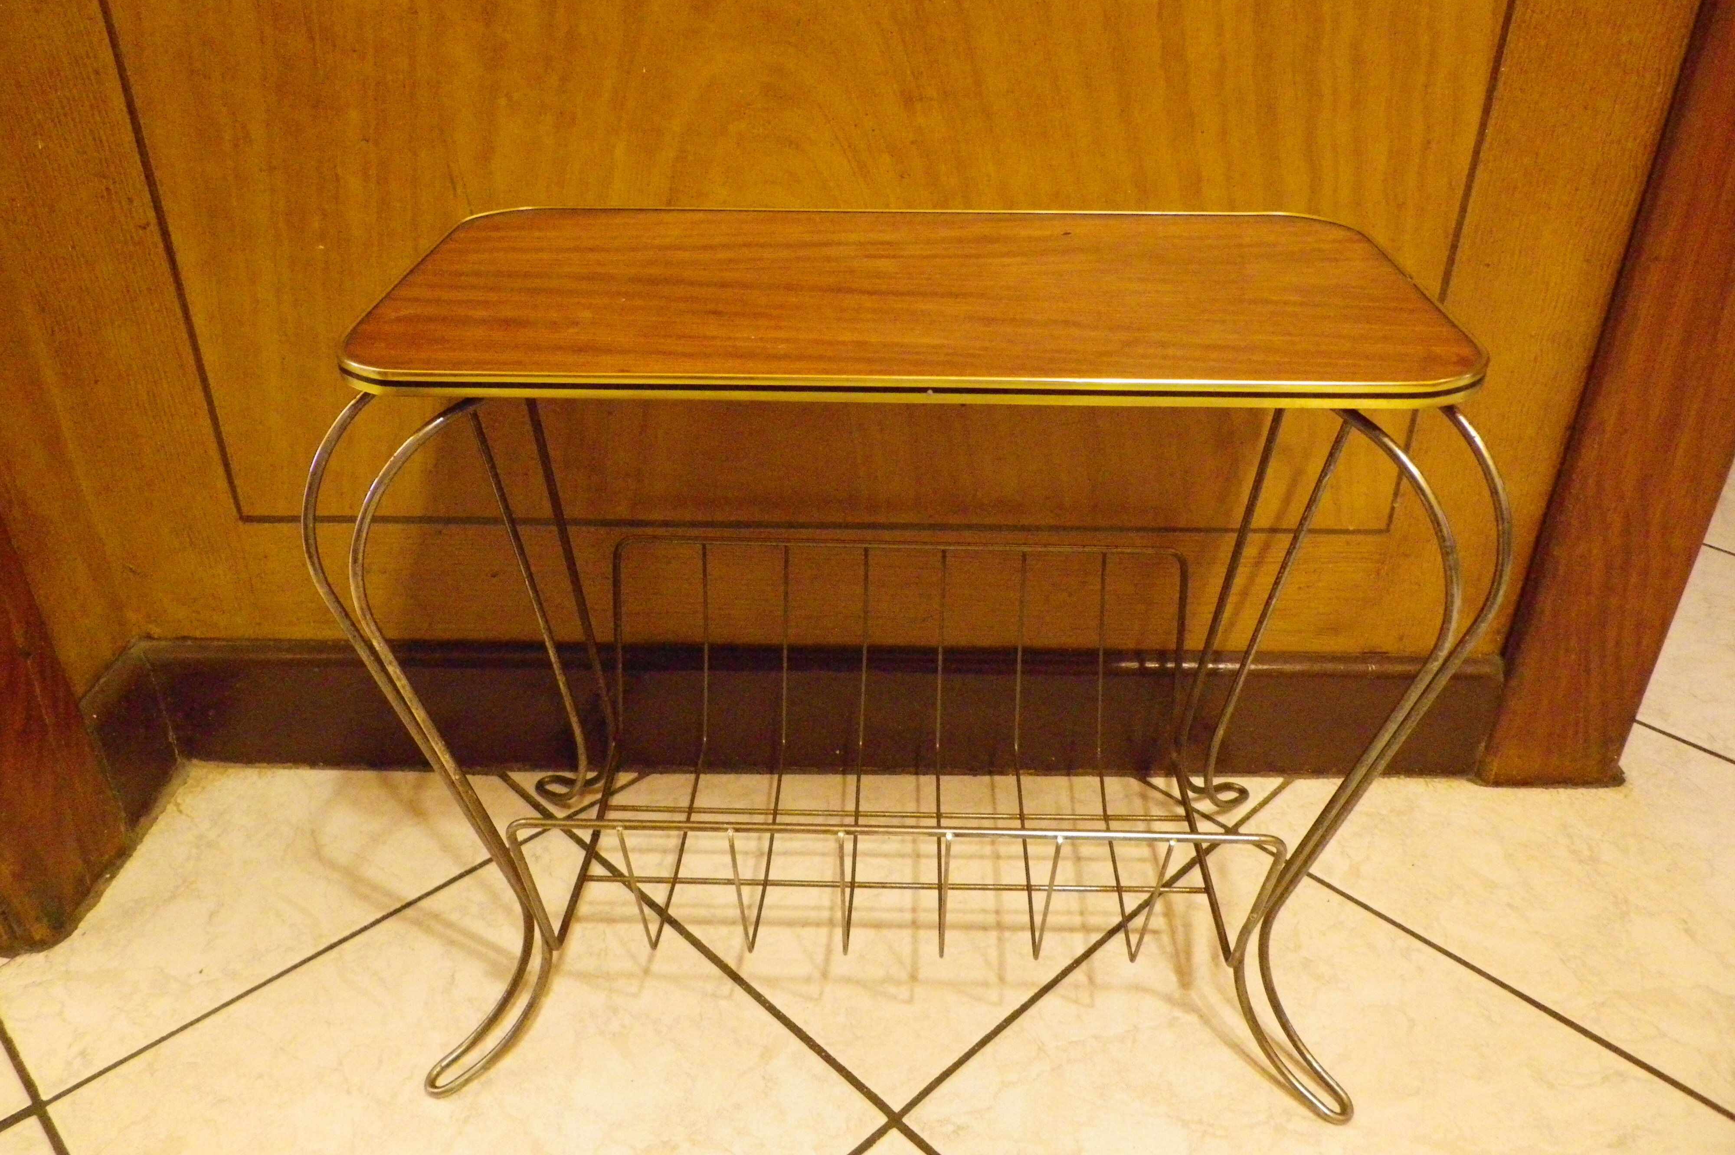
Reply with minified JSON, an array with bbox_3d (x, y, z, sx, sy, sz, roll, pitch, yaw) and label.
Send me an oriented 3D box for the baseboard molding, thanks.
[{"bbox_3d":[-0.038,0.095,1.032,0.992,0.098,0.024,1,32,1],"label":"baseboard molding"}]

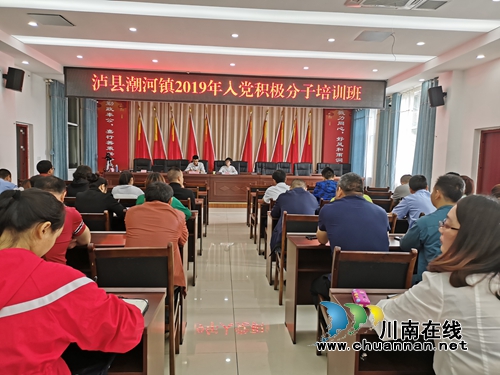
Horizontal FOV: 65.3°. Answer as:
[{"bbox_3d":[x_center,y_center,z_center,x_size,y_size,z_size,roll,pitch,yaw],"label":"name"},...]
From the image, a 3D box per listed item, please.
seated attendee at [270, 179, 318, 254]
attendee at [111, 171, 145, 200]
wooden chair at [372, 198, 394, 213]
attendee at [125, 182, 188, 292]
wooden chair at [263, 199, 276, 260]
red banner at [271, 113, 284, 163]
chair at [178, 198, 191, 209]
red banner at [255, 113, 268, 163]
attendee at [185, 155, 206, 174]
[{"bbox_3d":[0.457,0.498,4.144,0.500,1.186,0.780,1,4,-4],"label":"seated attendee"},{"bbox_3d":[-1.620,0.362,5.203,0.480,1.180,0.720,1,4,-4],"label":"attendee"},{"bbox_3d":[1.607,0.591,5.375,0.460,0.920,0.550,1,4,-4],"label":"wooden chair"},{"bbox_3d":[-0.657,0.577,2.710,0.500,1.220,0.800,1,4,-4],"label":"attendee"},{"bbox_3d":[0.469,0.581,5.173,0.475,0.891,0.550,1,4,-4],"label":"wooden chair"},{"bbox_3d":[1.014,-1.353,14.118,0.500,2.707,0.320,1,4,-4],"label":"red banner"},{"bbox_3d":[-0.994,0.551,5.054,0.475,0.891,0.550,1,4,-4],"label":"chair"},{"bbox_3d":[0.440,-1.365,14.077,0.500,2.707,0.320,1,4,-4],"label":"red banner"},{"bbox_3d":[-1.649,-0.310,11.875,0.600,1.330,0.780,1,4,-4],"label":"attendee"}]

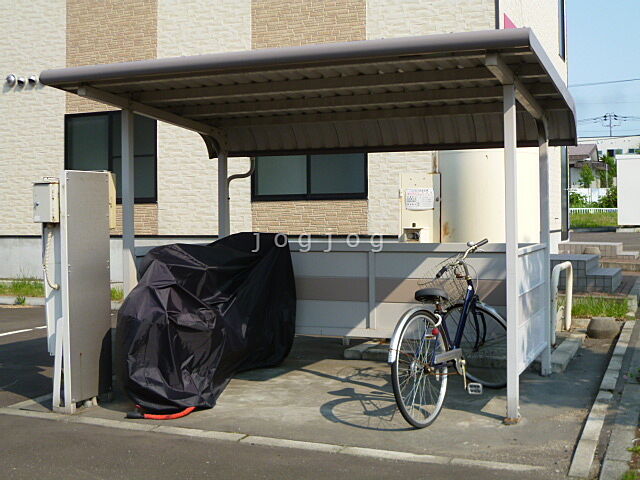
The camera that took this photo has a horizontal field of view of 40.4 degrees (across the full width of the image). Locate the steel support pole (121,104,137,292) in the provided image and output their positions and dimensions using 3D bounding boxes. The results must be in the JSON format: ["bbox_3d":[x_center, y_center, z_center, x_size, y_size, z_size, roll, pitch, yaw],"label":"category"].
[{"bbox_3d":[-1.353,0.080,6.178,0.065,2.000,0.065,0,1,22],"label":"steel support pole"}]

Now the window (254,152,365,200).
[{"bbox_3d":[-0.151,-1.188,11.568,1.720,1.350,0.120,0,1,26],"label":"window"}]

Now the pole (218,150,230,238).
[{"bbox_3d":[-0.846,0.133,7.718,0.065,1.820,0.065,0,1,22],"label":"pole"}]

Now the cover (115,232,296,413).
[{"bbox_3d":[-0.762,0.502,6.404,0.680,1.070,1.720,0,2,18],"label":"cover"}]

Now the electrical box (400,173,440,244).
[{"bbox_3d":[1.050,-0.309,9.091,0.360,0.760,0.240,0,1,24],"label":"electrical box"}]

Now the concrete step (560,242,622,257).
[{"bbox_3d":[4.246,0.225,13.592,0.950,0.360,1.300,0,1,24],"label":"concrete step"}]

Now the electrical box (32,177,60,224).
[{"bbox_3d":[-1.817,-0.242,5.771,0.145,0.265,0.095,0,1,22],"label":"electrical box"}]

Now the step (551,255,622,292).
[{"bbox_3d":[3.510,0.438,11.880,1.100,0.410,1.550,0,1,24],"label":"step"}]

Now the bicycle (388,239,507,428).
[{"bbox_3d":[0.845,0.553,5.403,0.600,1.050,1.650,0,1,29],"label":"bicycle"}]

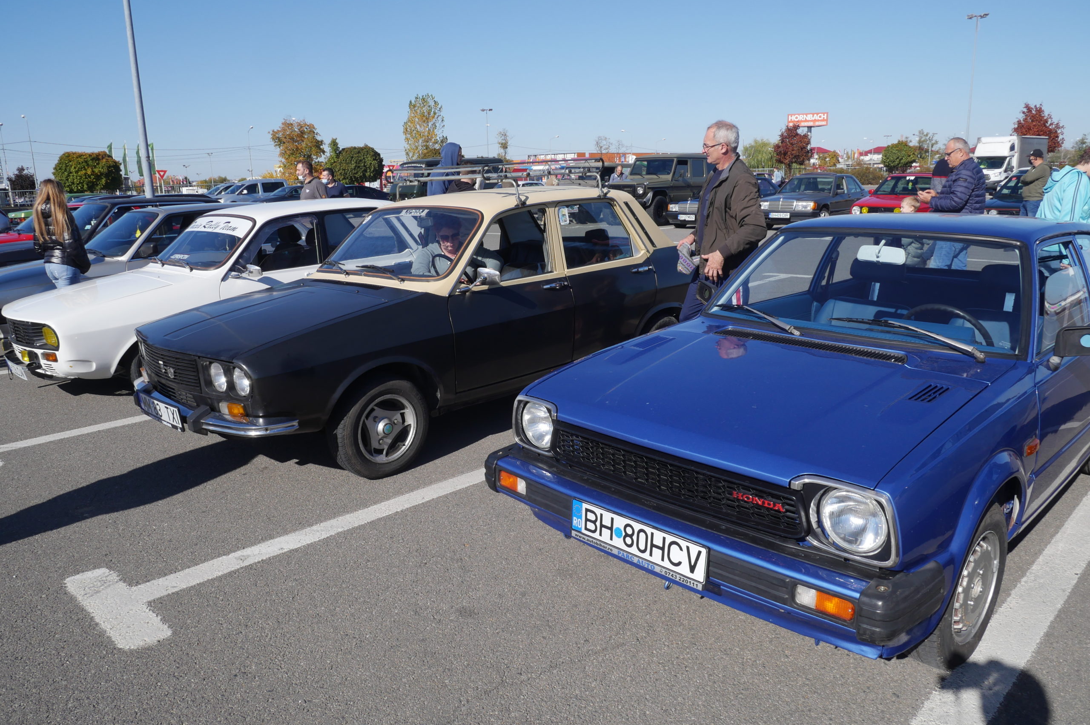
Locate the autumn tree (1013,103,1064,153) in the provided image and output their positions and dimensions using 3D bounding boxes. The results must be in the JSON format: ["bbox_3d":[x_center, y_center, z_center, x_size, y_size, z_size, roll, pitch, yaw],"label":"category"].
[{"bbox_3d":[35.096,-15.471,54.024,3.228,5.755,3.228,8,16,31],"label":"autumn tree"}]

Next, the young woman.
[{"bbox_3d":[-4.232,-0.810,6.776,0.520,1.630,0.420,-2,13,-6],"label":"young woman"}]

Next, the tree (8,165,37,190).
[{"bbox_3d":[-60.328,-20.831,87.279,2.768,3.623,2.768,-10,17,-33],"label":"tree"}]

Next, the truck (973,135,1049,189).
[{"bbox_3d":[25.825,-11.040,42.562,6.100,3.200,2.150,-11,16,-39],"label":"truck"}]

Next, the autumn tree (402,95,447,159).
[{"bbox_3d":[-11.843,-21.324,76.190,4.400,11.000,4.400,-1,12,0],"label":"autumn tree"}]

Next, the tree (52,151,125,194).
[{"bbox_3d":[-29.218,-11.692,48.479,3.857,3.451,3.857,-9,16,-29],"label":"tree"}]

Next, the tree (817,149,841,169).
[{"bbox_3d":[35.270,-23.539,94.649,3.100,6.000,3.100,-1,12,0],"label":"tree"}]

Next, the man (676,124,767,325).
[{"bbox_3d":[1.010,-0.472,4.404,0.430,1.790,0.550,-6,14,-19],"label":"man"}]

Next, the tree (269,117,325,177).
[{"bbox_3d":[-18.904,-15.153,58.812,4.400,7.500,4.400,-1,12,0],"label":"tree"}]

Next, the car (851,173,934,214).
[{"bbox_3d":[8.920,-3.838,18.263,1.680,1.410,4.000,12,19,43],"label":"car"}]

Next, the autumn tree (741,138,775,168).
[{"bbox_3d":[23.861,-22.554,85.655,5.500,5.595,5.500,-1,14,0],"label":"autumn tree"}]

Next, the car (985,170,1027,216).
[{"bbox_3d":[10.764,-3.299,16.030,1.650,1.340,4.040,12,19,43],"label":"car"}]

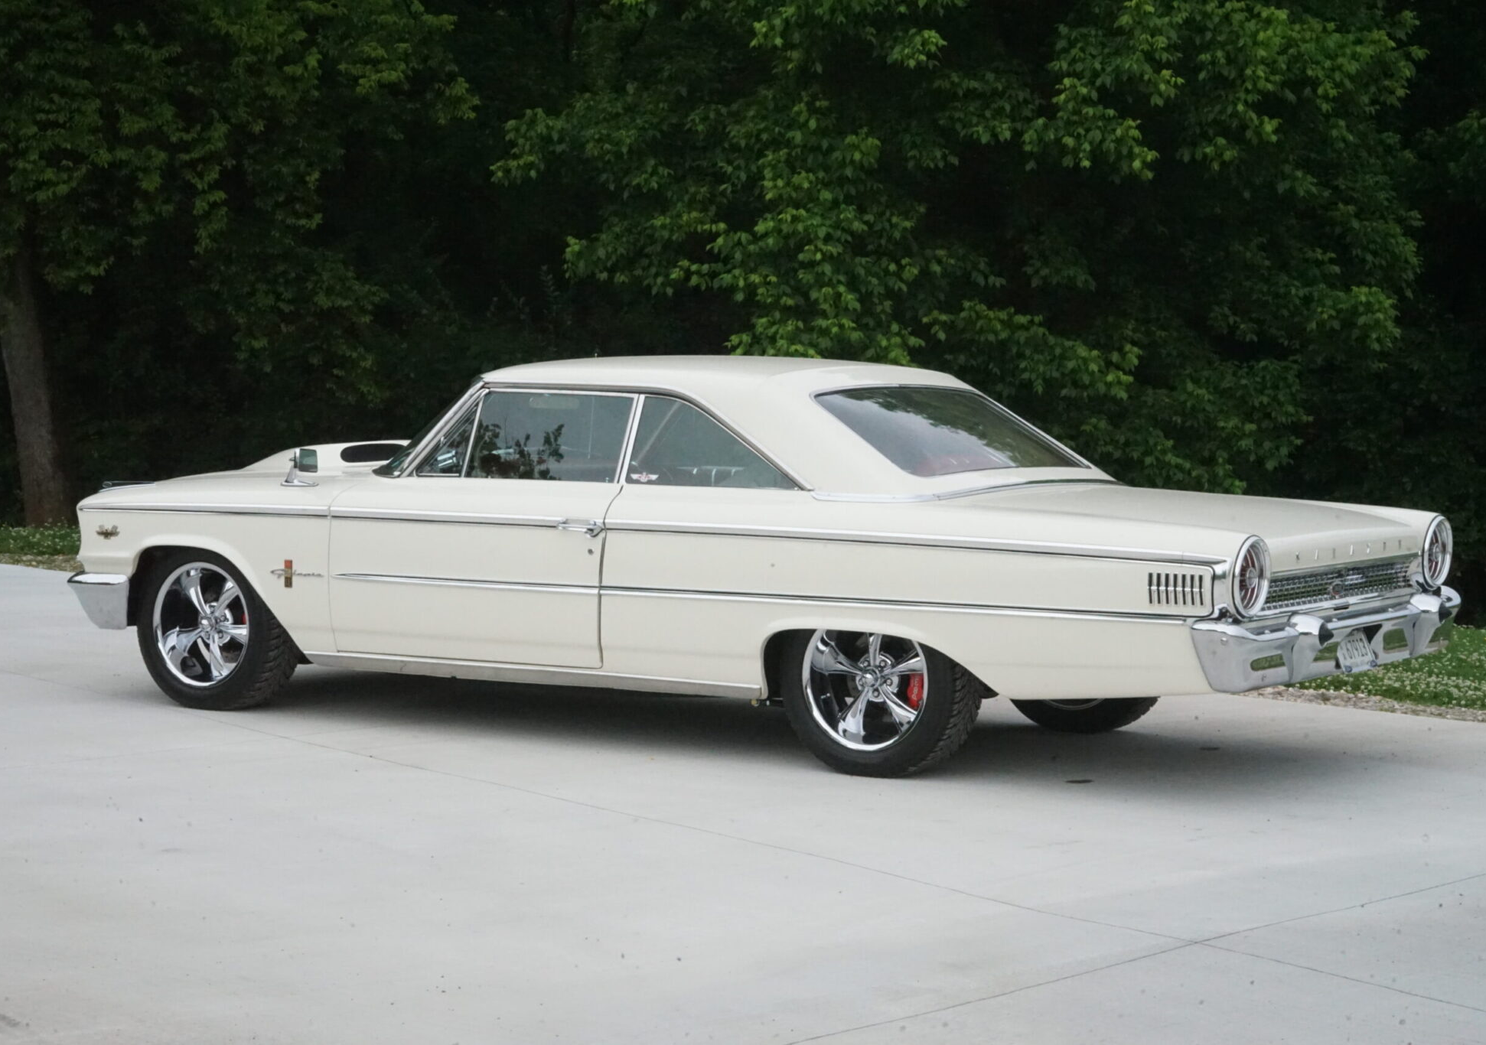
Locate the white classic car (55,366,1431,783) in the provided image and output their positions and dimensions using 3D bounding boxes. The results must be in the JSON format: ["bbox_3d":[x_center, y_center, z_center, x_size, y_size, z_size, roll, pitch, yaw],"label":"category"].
[{"bbox_3d":[-0.067,0.072,11.570,5.330,1.410,2.030,3,4,33],"label":"white classic car"}]

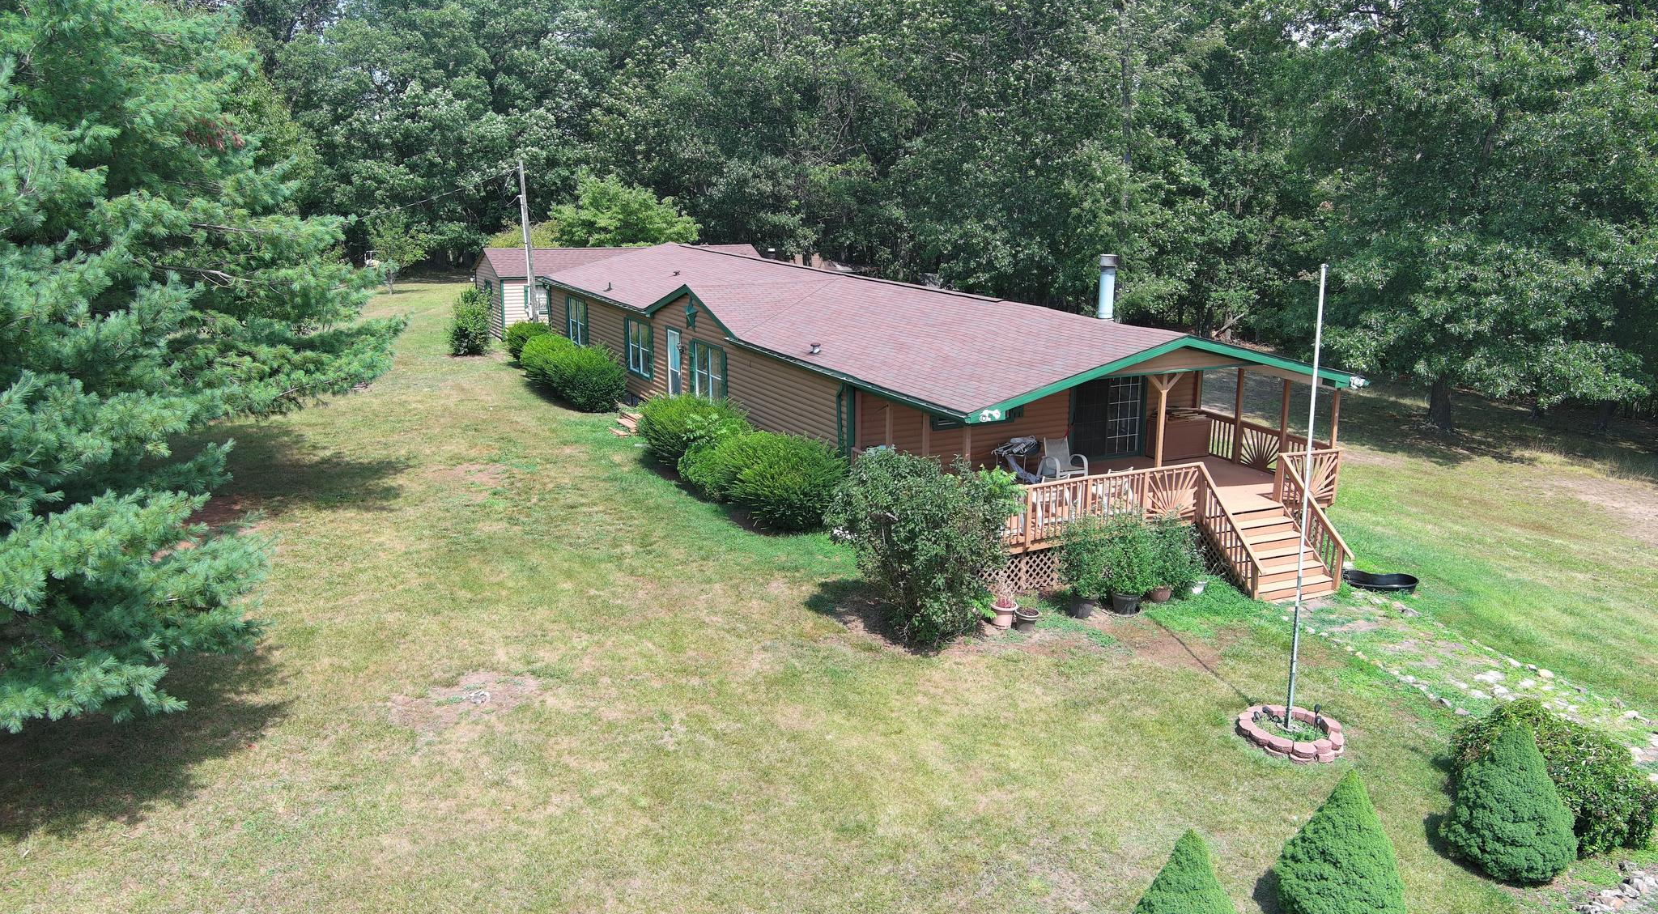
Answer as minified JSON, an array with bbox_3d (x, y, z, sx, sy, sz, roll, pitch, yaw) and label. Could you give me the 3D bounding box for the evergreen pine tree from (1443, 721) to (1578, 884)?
[{"bbox_3d":[7.321,3.593,14.269,1.318,1.654,1.318,-7,14,-26],"label":"evergreen pine tree"}]

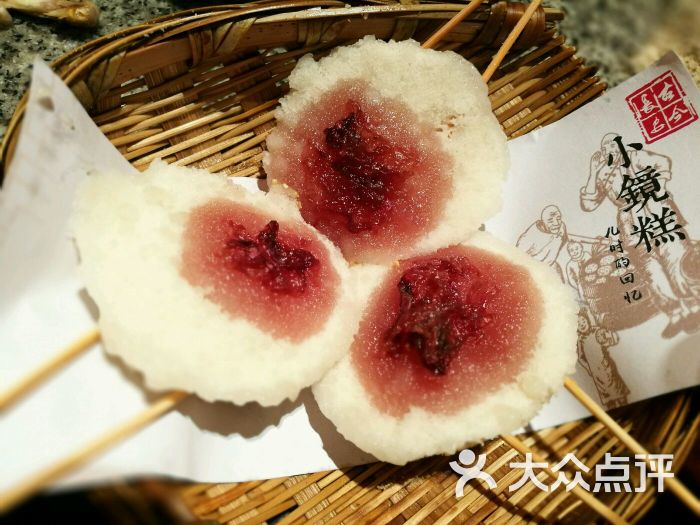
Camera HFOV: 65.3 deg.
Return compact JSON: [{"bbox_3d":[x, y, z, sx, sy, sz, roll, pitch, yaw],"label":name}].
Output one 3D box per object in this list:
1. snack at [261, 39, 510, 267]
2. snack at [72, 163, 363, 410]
[{"bbox_3d":[0.012,-0.037,0.178,0.077,0.020,0.077,3,66,-1],"label":"snack"},{"bbox_3d":[-0.038,0.005,0.153,0.083,0.020,0.064,32,56,6],"label":"snack"}]

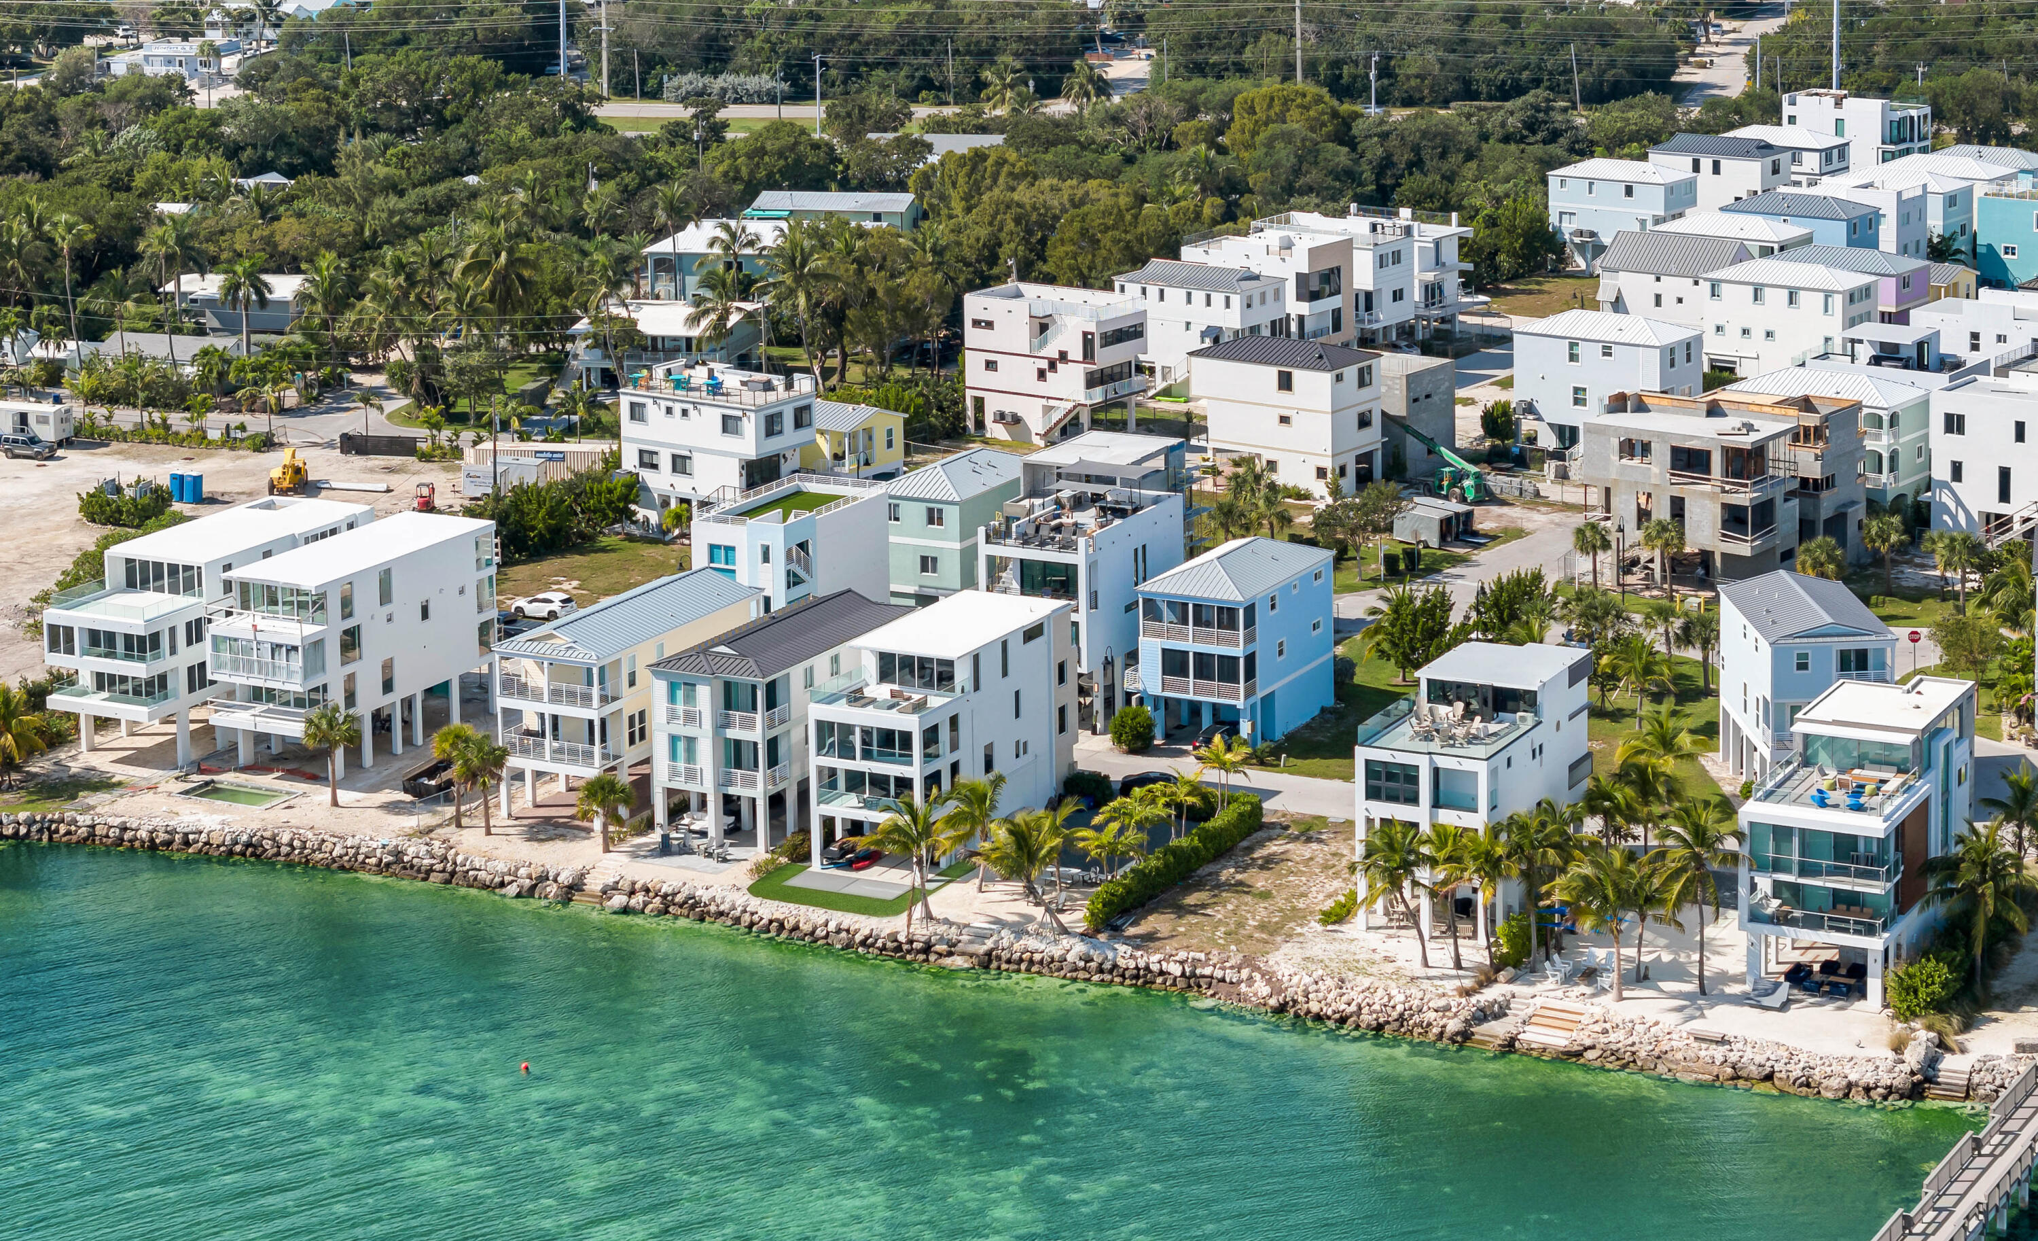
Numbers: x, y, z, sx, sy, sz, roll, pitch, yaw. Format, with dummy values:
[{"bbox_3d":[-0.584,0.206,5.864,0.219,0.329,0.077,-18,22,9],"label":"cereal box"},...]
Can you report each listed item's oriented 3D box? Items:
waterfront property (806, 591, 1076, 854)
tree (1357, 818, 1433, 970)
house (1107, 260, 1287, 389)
[{"bbox_3d":[-4.134,6.439,234.701,7.050,11.770,18.278,6,16,27],"label":"waterfront property"},{"bbox_3d":[18.660,13.600,204.260,3.730,7.620,3.730,-1,14,0],"label":"tree"},{"bbox_3d":[16.009,-25.970,363.156,13.614,10.979,7.415,10,18,36],"label":"house"}]

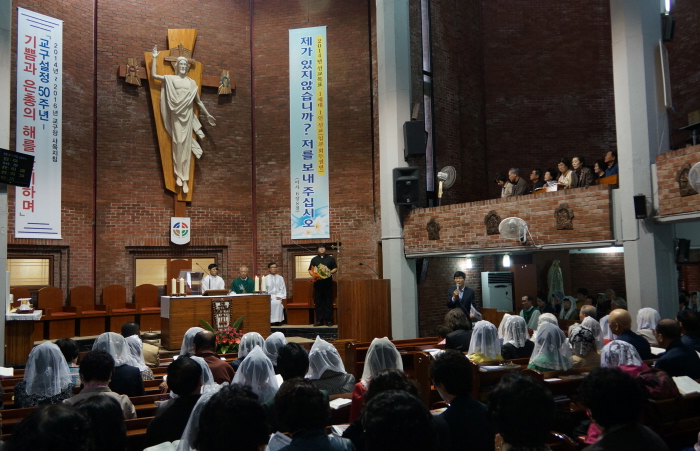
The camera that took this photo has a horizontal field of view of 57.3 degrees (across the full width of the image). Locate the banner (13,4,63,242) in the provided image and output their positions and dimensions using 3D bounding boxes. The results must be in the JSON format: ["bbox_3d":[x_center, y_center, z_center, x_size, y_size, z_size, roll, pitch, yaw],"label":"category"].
[{"bbox_3d":[-6.239,-2.018,12.946,0.030,4.595,0.922,-4,-5,37],"label":"banner"}]

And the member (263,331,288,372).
[{"bbox_3d":[-0.665,1.536,5.497,0.460,1.250,0.700,1,-5,-26],"label":"member"}]

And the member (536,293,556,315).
[{"bbox_3d":[3.259,1.809,11.044,0.720,1.270,0.450,1,-5,-32],"label":"member"}]

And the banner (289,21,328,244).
[{"bbox_3d":[-0.960,-2.165,15.000,0.930,5.000,0.030,-2,-4,12],"label":"banner"}]

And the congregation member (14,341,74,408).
[{"bbox_3d":[-2.382,1.516,4.986,0.470,1.250,0.720,1,-4,-25],"label":"congregation member"}]

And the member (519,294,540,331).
[{"bbox_3d":[2.871,1.791,10.548,0.750,1.290,0.480,1,-5,-31],"label":"member"}]

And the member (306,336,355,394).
[{"bbox_3d":[-0.217,1.438,4.717,0.500,1.250,0.700,1,-5,-30],"label":"member"}]

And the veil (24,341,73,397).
[{"bbox_3d":[-2.188,1.045,4.650,0.330,0.390,0.290,1,-5,-26],"label":"veil"}]

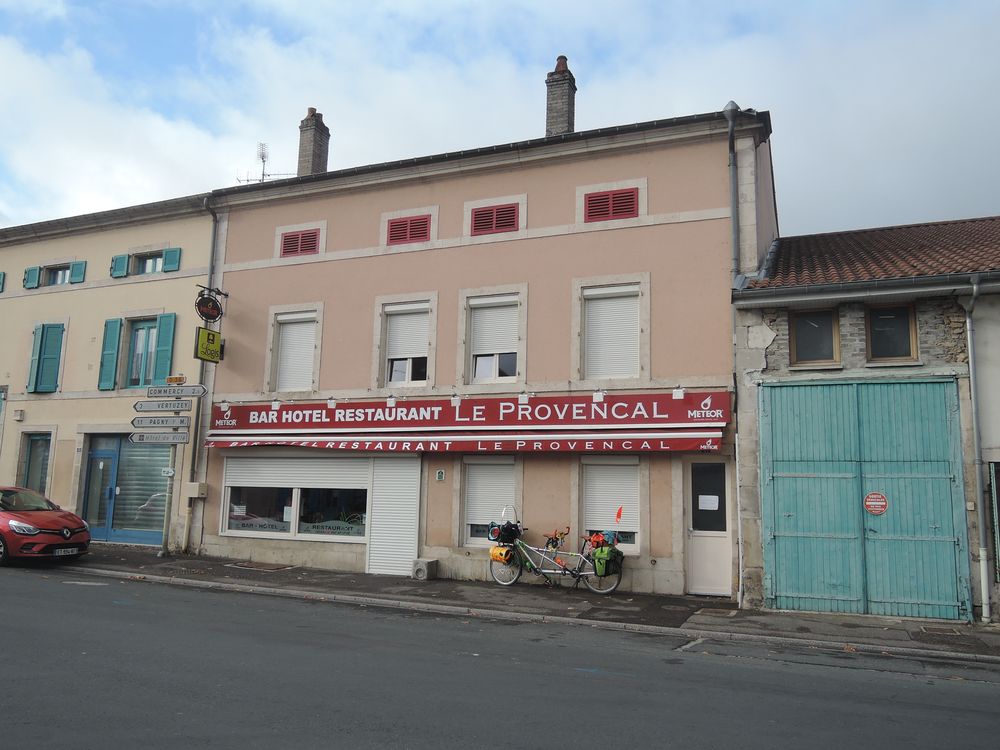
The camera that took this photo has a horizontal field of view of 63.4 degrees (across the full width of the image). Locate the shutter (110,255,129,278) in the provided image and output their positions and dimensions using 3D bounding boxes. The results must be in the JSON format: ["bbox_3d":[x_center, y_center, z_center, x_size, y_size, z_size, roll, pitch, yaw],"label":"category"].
[{"bbox_3d":[-9.073,-2.604,19.322,0.510,0.540,0.050,-3,-9,24],"label":"shutter"}]

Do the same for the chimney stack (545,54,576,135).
[{"bbox_3d":[1.401,-6.301,18.540,0.570,2.180,0.550,-2,-9,22],"label":"chimney stack"}]

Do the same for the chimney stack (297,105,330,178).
[{"bbox_3d":[-4.875,-5.971,21.177,0.500,2.150,0.700,-2,-9,22],"label":"chimney stack"}]

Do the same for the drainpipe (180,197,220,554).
[{"bbox_3d":[-6.615,-0.092,17.925,0.140,7.845,0.280,-2,-10,23],"label":"drainpipe"}]

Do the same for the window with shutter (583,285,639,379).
[{"bbox_3d":[2.039,-0.766,14.597,1.040,1.660,0.130,-2,-9,22],"label":"window with shutter"}]

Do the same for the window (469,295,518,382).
[{"bbox_3d":[-0.095,-0.694,15.635,1.072,1.667,0.190,-2,-10,23],"label":"window"}]

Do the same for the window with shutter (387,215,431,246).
[{"bbox_3d":[-1.866,-2.966,16.619,1.001,0.559,0.100,-2,-10,23],"label":"window with shutter"}]

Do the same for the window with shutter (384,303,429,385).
[{"bbox_3d":[-1.865,-0.610,16.367,1.049,1.654,0.190,-2,-10,23],"label":"window with shutter"}]

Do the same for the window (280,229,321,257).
[{"bbox_3d":[-4.381,-2.894,17.834,1.001,0.560,0.070,-2,-10,22],"label":"window"}]

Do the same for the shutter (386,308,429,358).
[{"bbox_3d":[-1.848,-0.848,16.229,1.000,1.040,0.130,-2,-9,22],"label":"shutter"}]

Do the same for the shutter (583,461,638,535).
[{"bbox_3d":[1.998,2.144,14.450,1.025,1.329,0.120,-2,-10,22],"label":"shutter"}]

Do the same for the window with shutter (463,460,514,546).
[{"bbox_3d":[-0.185,2.374,15.111,1.054,1.668,0.180,-2,-10,23],"label":"window with shutter"}]

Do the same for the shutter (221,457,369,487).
[{"bbox_3d":[-4.262,2.015,16.741,3.619,0.636,0.120,-2,-10,23],"label":"shutter"}]

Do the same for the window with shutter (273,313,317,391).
[{"bbox_3d":[-4.450,-0.486,17.661,1.028,1.702,0.100,-2,-10,22],"label":"window with shutter"}]

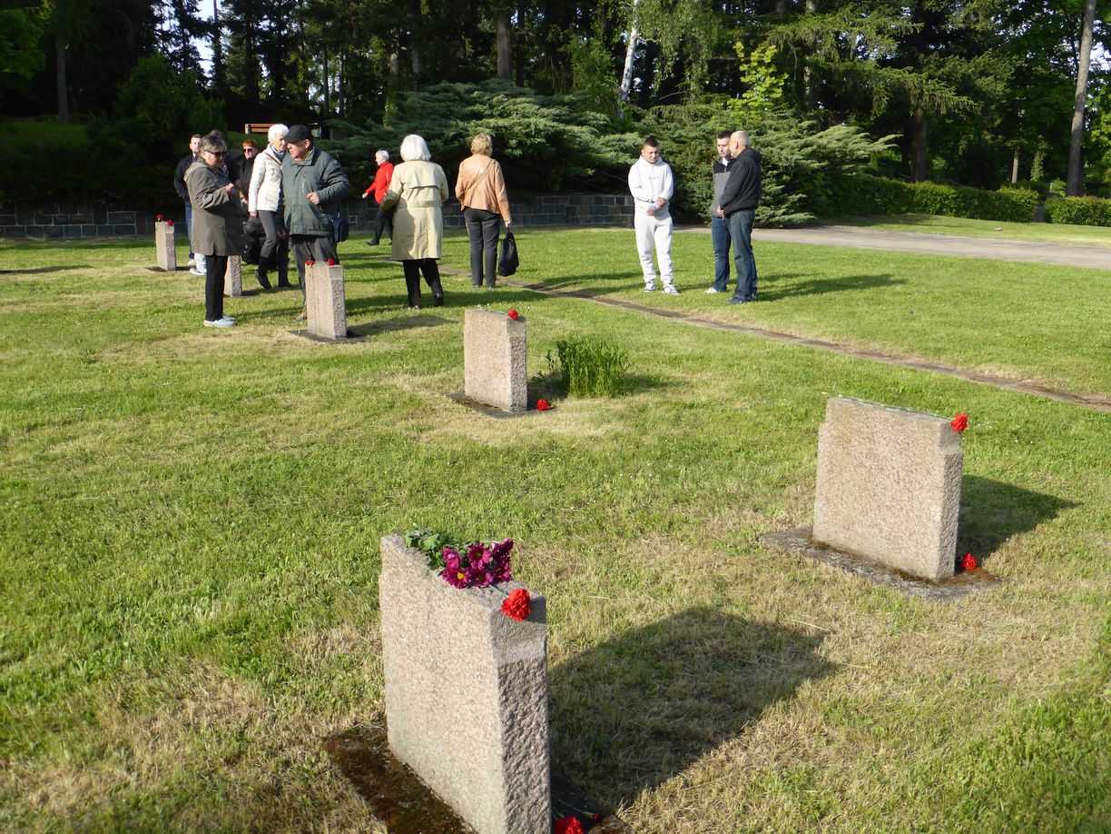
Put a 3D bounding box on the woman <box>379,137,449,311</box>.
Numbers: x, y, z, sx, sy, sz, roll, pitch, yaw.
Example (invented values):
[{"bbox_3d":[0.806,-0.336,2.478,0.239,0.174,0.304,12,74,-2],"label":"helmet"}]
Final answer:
[{"bbox_3d":[-1.363,-1.913,11.005,0.640,1.645,0.460,1,13,3],"label":"woman"}]

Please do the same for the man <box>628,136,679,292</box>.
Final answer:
[{"bbox_3d":[1.089,-2.236,12.485,0.540,1.700,0.360,-3,13,-11],"label":"man"}]

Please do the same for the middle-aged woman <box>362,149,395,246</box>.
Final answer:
[{"bbox_3d":[-3.002,-3.756,19.207,0.650,1.585,0.500,-3,13,-11],"label":"middle-aged woman"}]

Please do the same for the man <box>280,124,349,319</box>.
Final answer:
[{"bbox_3d":[-2.215,-1.801,10.393,0.600,1.740,0.430,10,16,36],"label":"man"}]

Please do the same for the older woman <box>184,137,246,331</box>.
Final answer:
[{"bbox_3d":[-2.947,-1.634,9.839,0.500,1.650,0.440,4,14,17],"label":"older woman"}]

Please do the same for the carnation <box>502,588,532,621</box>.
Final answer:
[{"bbox_3d":[-0.083,0.398,2.374,0.063,0.063,0.058,-9,28,-33],"label":"carnation"}]

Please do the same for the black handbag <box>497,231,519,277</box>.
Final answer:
[{"bbox_3d":[-0.524,-1.827,12.600,0.150,0.490,0.280,8,15,31],"label":"black handbag"}]

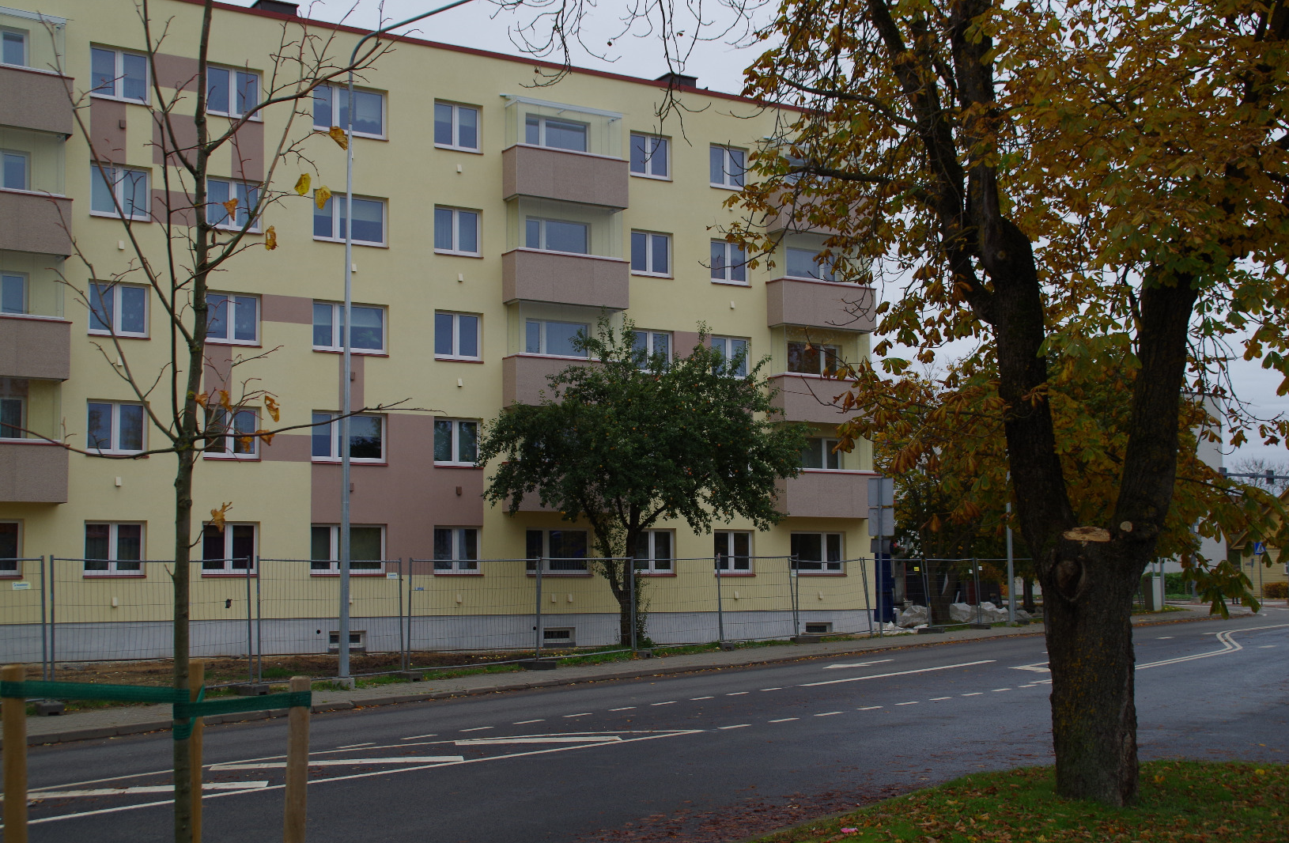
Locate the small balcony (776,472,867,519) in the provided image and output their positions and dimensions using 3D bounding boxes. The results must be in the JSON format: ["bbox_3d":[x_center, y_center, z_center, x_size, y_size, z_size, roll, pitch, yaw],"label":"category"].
[{"bbox_3d":[5.141,2.119,49.643,3.313,1.247,0.820,3,-7,-32],"label":"small balcony"}]

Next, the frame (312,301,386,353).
[{"bbox_3d":[-7.345,-2.292,43.538,1.980,1.200,0.120,3,-7,-32],"label":"frame"}]

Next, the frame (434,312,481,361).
[{"bbox_3d":[-4.753,-2.150,44.488,1.360,1.200,0.100,3,-7,-32],"label":"frame"}]

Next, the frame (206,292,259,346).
[{"bbox_3d":[-9.744,-2.434,41.433,1.360,1.200,0.100,3,-7,-32],"label":"frame"}]

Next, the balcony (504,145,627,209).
[{"bbox_3d":[-2.054,-6.322,46.073,3.313,1.247,0.820,3,-7,-32],"label":"balcony"}]

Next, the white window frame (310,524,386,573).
[{"bbox_3d":[-7.186,3.105,42.402,1.950,1.200,0.100,3,-7,-32],"label":"white window frame"}]

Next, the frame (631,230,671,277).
[{"bbox_3d":[0.153,-4.568,47.822,1.360,1.200,0.100,3,-7,-32],"label":"frame"}]

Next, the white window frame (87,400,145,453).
[{"bbox_3d":[-12.125,0.170,40.203,1.390,1.200,0.120,3,-7,-32],"label":"white window frame"}]

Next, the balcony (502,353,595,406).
[{"bbox_3d":[-2.024,-0.934,46.152,3.418,1.298,0.742,3,-7,-32],"label":"balcony"}]

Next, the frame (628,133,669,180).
[{"bbox_3d":[0.126,-7.271,48.102,1.360,1.200,0.100,3,-7,-32],"label":"frame"}]

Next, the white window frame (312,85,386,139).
[{"bbox_3d":[-7.427,-7.793,44.075,1.980,1.200,0.120,3,-7,-32],"label":"white window frame"}]

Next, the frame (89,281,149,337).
[{"bbox_3d":[-12.165,-2.556,40.470,1.390,1.200,0.120,3,-7,-32],"label":"frame"}]

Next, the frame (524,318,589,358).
[{"bbox_3d":[-2.284,-2.013,46.015,1.950,1.200,0.100,3,-7,-32],"label":"frame"}]

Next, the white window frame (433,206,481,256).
[{"bbox_3d":[-4.880,-4.898,45.400,1.390,1.200,0.120,3,-7,-32],"label":"white window frame"}]

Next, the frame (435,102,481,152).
[{"bbox_3d":[-4.823,-7.558,45.047,1.360,1.200,0.100,3,-7,-32],"label":"frame"}]

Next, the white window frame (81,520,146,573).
[{"bbox_3d":[-11.976,2.872,39.505,1.360,1.200,0.100,3,-7,-32],"label":"white window frame"}]

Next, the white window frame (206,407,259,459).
[{"bbox_3d":[-9.839,0.291,41.658,1.390,1.200,0.120,3,-7,-32],"label":"white window frame"}]

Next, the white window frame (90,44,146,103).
[{"bbox_3d":[-12.285,-8.087,40.986,1.390,1.200,0.120,3,-7,-32],"label":"white window frame"}]

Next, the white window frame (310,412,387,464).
[{"bbox_3d":[-7.207,0.406,42.681,1.950,1.200,0.100,3,-7,-32],"label":"white window frame"}]

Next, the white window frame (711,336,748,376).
[{"bbox_3d":[2.393,-1.760,49.736,1.390,1.200,0.120,3,-7,-32],"label":"white window frame"}]

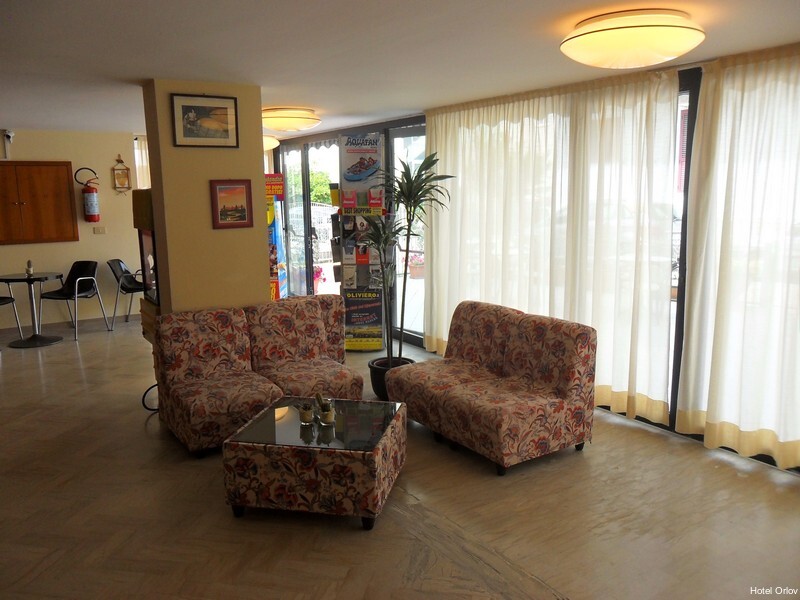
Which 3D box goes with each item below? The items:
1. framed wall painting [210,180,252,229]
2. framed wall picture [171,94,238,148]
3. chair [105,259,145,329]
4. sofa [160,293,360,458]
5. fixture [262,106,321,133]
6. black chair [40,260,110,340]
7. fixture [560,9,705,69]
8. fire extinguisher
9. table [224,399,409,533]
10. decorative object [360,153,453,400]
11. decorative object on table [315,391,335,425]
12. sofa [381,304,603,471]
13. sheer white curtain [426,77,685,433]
[{"bbox_3d":[-1.161,-0.662,4.327,0.278,0.331,0.030,-6,11,-27],"label":"framed wall painting"},{"bbox_3d":[-1.422,-1.310,4.591,0.463,0.369,0.030,-4,10,-22],"label":"framed wall picture"},{"bbox_3d":[-3.261,-0.050,7.802,0.560,0.830,0.570,-1,10,-3],"label":"chair"},{"bbox_3d":[-0.990,0.502,4.546,1.300,0.800,0.790,-7,11,-32],"label":"sofa"},{"bbox_3d":[-1.094,-1.766,6.139,0.637,0.180,0.637,0,10,0],"label":"fixture"},{"bbox_3d":[-3.697,-0.019,7.068,0.550,0.820,0.550,2,10,17],"label":"black chair"},{"bbox_3d":[1.050,-1.169,2.855,0.612,0.173,0.612,-1,10,0],"label":"fixture"},{"bbox_3d":[-3.859,-1.302,7.719,0.238,0.671,0.200,-8,12,-34],"label":"fire extinguisher"},{"bbox_3d":[-0.397,0.810,3.251,0.726,0.378,0.706,1,10,12],"label":"table"},{"bbox_3d":[0.046,-0.133,4.490,0.660,1.806,0.620,-1,10,0],"label":"decorative object"},{"bbox_3d":[-0.387,0.552,3.183,0.100,0.155,0.075,-1,10,0],"label":"decorative object on table"},{"bbox_3d":[0.571,0.531,4.307,0.783,0.800,1.275,-7,11,-32],"label":"sofa"},{"bbox_3d":[1.037,-0.470,5.256,0.130,2.400,2.609,-8,12,-36],"label":"sheer white curtain"}]

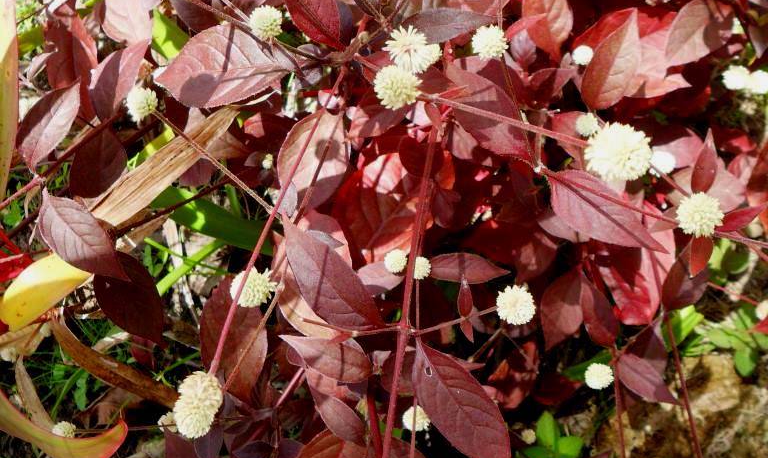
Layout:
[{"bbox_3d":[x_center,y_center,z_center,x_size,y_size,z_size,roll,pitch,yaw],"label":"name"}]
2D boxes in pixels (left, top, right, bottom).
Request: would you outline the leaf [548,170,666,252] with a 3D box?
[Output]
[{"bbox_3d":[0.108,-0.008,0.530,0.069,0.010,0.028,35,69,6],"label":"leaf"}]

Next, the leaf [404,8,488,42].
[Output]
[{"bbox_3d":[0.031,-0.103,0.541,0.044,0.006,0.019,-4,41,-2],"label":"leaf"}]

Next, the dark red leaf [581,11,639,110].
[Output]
[{"bbox_3d":[0.116,-0.087,0.560,0.027,0.008,0.058,20,70,14],"label":"dark red leaf"}]

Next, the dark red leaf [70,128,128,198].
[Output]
[{"bbox_3d":[-0.157,-0.036,0.600,0.031,0.044,0.010,24,18,4],"label":"dark red leaf"}]

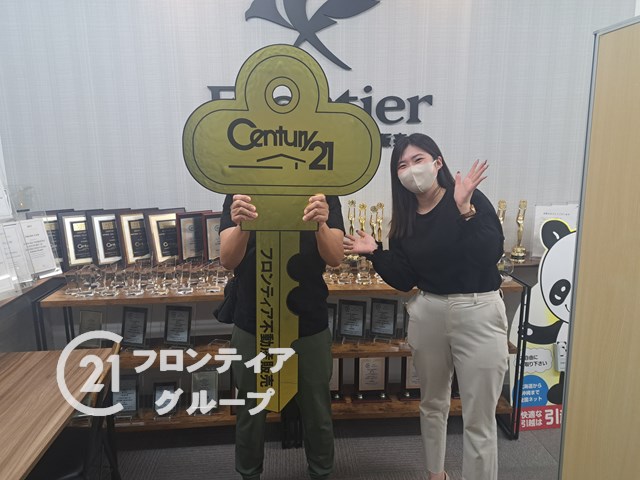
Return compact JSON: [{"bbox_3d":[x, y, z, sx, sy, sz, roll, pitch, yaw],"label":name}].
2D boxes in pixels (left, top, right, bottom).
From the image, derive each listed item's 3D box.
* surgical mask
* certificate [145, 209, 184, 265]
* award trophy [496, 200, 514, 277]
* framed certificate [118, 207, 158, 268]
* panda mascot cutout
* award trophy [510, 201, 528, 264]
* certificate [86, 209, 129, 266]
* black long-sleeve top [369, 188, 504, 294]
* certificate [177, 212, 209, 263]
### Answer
[{"bbox_3d":[0.367,-0.232,1.647,0.145,0.125,0.090,-11,7,32],"label":"surgical mask"},{"bbox_3d":[-0.935,-0.023,2.728,0.246,0.343,0.030,-9,2,-37],"label":"certificate"},{"bbox_3d":[1.080,-0.052,2.671,0.095,0.372,0.095,1,11,8],"label":"award trophy"},{"bbox_3d":[-1.093,-0.017,2.704,0.246,0.343,0.030,-8,2,-35],"label":"framed certificate"},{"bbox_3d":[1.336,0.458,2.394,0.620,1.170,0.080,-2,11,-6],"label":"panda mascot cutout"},{"bbox_3d":[1.216,-0.055,2.681,0.095,0.372,0.095,1,11,8],"label":"award trophy"},{"bbox_3d":[-1.255,-0.011,2.681,0.246,0.343,0.030,-9,2,-36],"label":"certificate"},{"bbox_3d":[0.448,0.009,1.705,0.490,0.405,0.330,3,12,16],"label":"black long-sleeve top"},{"bbox_3d":[-0.761,-0.014,2.737,0.214,0.318,0.030,-6,1,-25],"label":"certificate"}]

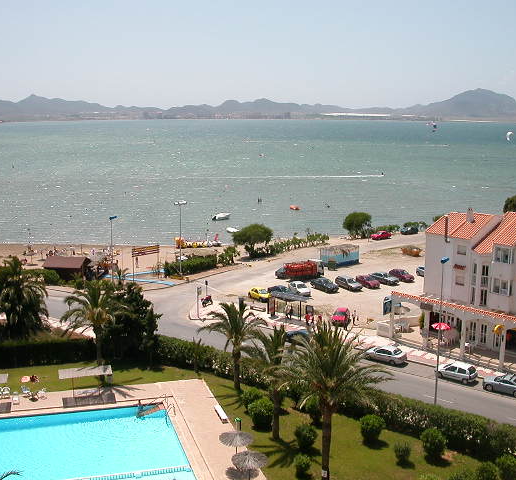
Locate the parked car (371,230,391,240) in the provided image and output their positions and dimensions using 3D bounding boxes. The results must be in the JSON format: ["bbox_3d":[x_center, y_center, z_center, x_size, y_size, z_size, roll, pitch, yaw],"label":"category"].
[{"bbox_3d":[23.000,-0.739,127.878,4.250,1.400,1.680,-6,12,-32],"label":"parked car"}]

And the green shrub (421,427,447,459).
[{"bbox_3d":[12.970,15.089,50.381,1.850,2.000,1.850,3,10,14],"label":"green shrub"}]

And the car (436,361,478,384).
[{"bbox_3d":[19.151,12.740,65.777,3.750,1.420,1.630,8,13,39],"label":"car"}]

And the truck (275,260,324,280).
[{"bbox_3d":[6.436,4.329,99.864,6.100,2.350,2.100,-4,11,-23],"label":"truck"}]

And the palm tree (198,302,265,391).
[{"bbox_3d":[-2.151,9.305,59.405,5.700,7.900,5.400,0,10,0],"label":"palm tree"}]

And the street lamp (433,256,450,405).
[{"bbox_3d":[14.275,7.810,53.489,0.400,12.913,1.200,8,13,37],"label":"street lamp"}]

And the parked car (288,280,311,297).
[{"bbox_3d":[6.070,6.903,97.179,1.680,1.420,4.100,-5,11,-25],"label":"parked car"}]

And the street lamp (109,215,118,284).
[{"bbox_3d":[-20.215,1.631,96.749,1.150,9.951,0.400,-3,11,-18],"label":"street lamp"}]

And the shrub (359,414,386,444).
[{"bbox_3d":[8.632,14.197,51.398,1.913,2.068,1.913,0,10,0],"label":"shrub"}]

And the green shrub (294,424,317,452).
[{"bbox_3d":[3.448,14.225,49.147,1.600,1.800,1.600,0,10,0],"label":"green shrub"}]

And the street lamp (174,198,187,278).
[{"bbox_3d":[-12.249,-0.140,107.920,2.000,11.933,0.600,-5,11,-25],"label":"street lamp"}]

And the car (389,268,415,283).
[{"bbox_3d":[21.191,5.202,101.035,1.680,1.420,4.100,-6,12,-31],"label":"car"}]

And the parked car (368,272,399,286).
[{"bbox_3d":[19.491,5.808,104.703,1.700,1.400,4.400,-7,12,-35],"label":"parked car"}]

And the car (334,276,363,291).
[{"bbox_3d":[12.758,6.087,96.056,1.680,1.420,4.150,-6,12,-32],"label":"car"}]

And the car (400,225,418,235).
[{"bbox_3d":[33.826,-2.230,152.621,4.000,1.400,1.680,-5,11,-26],"label":"car"}]

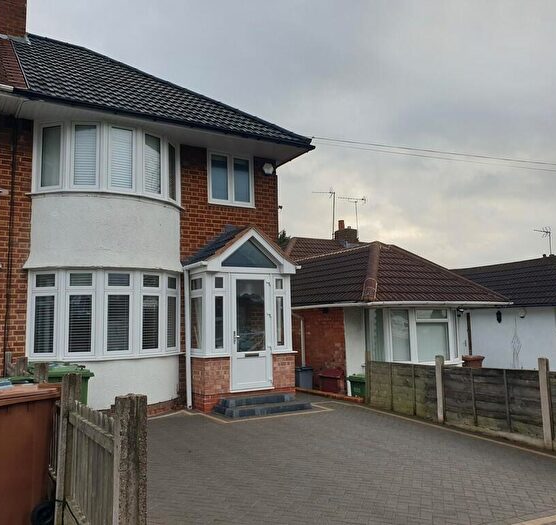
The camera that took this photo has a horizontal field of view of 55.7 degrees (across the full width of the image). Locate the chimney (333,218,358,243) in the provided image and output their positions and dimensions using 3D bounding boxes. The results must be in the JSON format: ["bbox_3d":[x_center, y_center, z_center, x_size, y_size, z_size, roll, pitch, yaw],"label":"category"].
[{"bbox_3d":[3.032,-1.292,23.303,0.720,1.162,0.620,3,-8,-31],"label":"chimney"}]

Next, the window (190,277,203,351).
[{"bbox_3d":[-1.436,0.957,9.739,0.090,1.424,0.438,3,-8,-31],"label":"window"}]

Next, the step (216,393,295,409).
[{"bbox_3d":[-0.343,2.502,9.597,1.272,0.125,0.340,3,-8,-31],"label":"step"}]

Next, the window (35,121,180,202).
[{"bbox_3d":[-2.816,-1.709,9.191,2.571,1.200,0.706,3,-8,-31],"label":"window"}]

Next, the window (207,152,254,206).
[{"bbox_3d":[-0.939,-1.689,10.734,1.050,1.101,0.120,3,-8,-31],"label":"window"}]

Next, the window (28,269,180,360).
[{"bbox_3d":[-2.779,0.881,8.905,2.578,1.461,0.631,3,-8,-31],"label":"window"}]

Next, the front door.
[{"bbox_3d":[-0.481,1.300,9.924,0.901,2.174,0.100,3,-8,-31],"label":"front door"}]

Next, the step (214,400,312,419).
[{"bbox_3d":[-0.230,2.608,9.448,1.563,0.125,0.665,3,-8,-31],"label":"step"}]

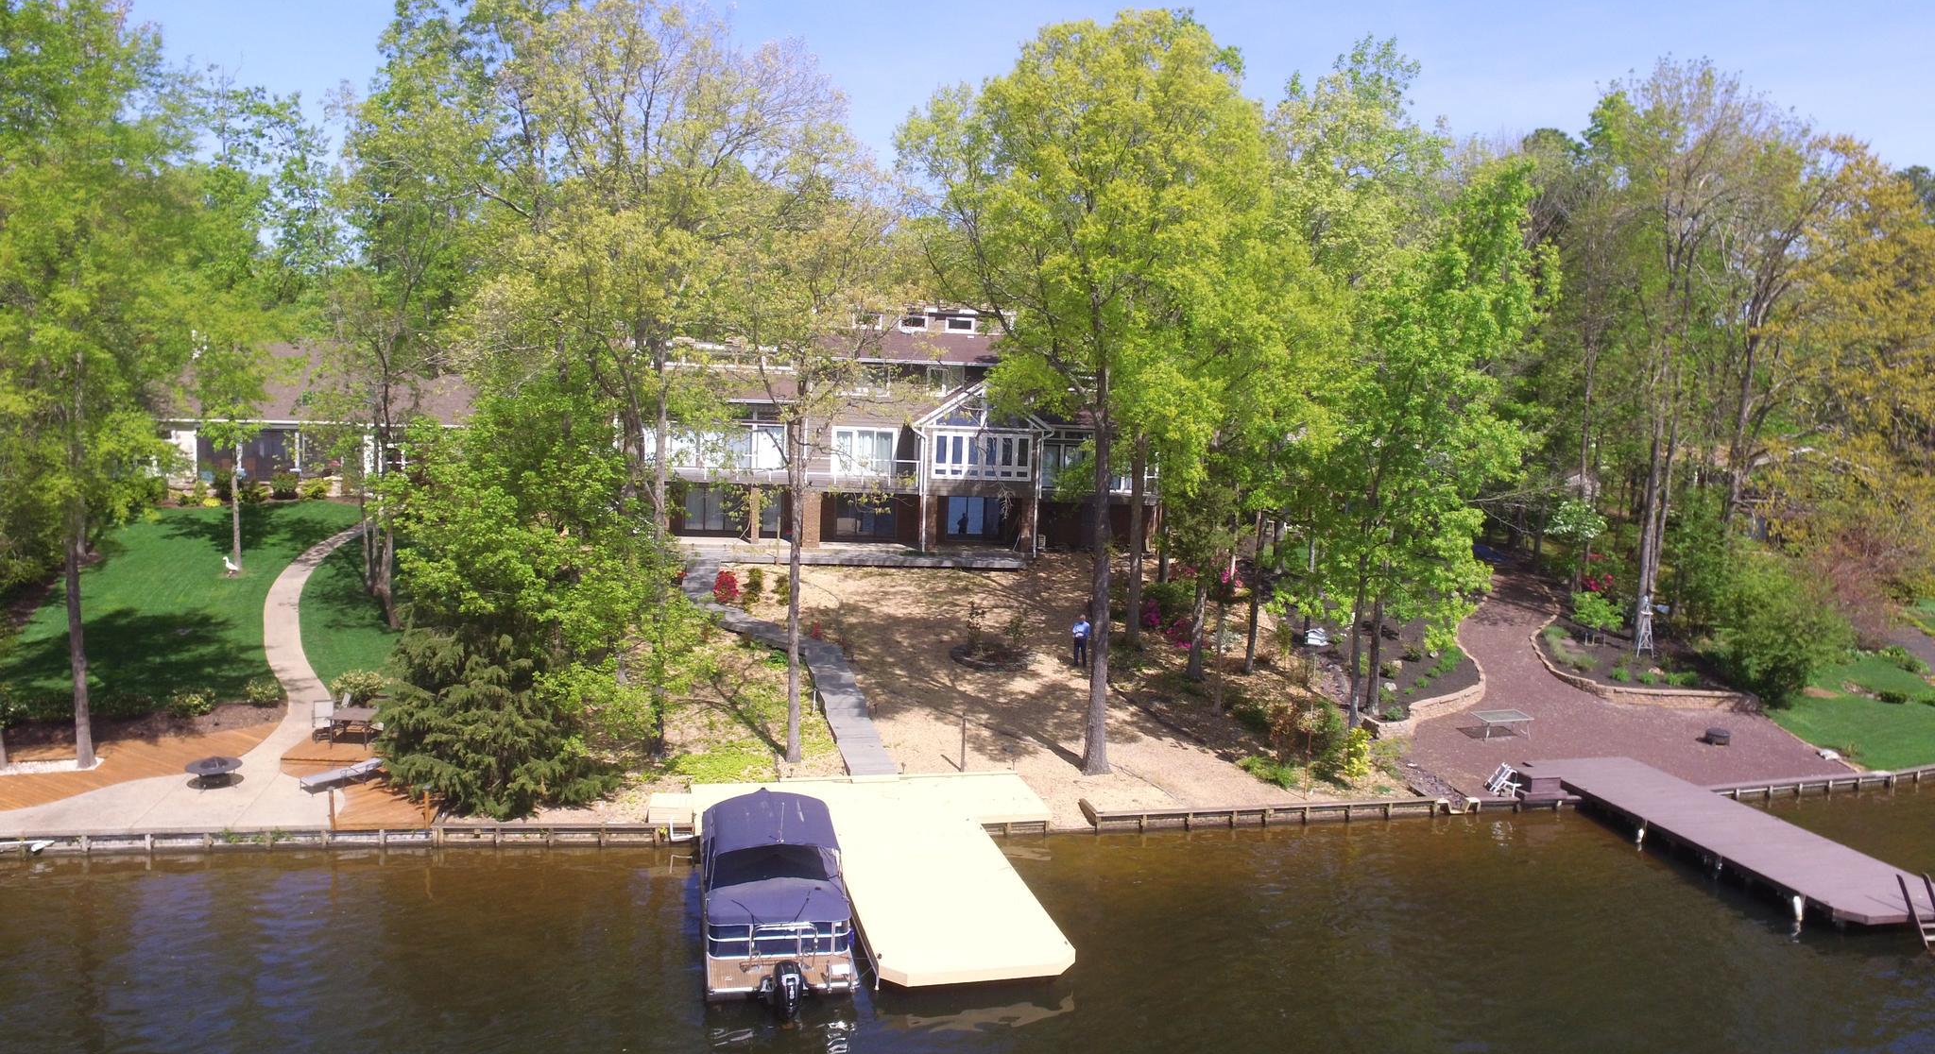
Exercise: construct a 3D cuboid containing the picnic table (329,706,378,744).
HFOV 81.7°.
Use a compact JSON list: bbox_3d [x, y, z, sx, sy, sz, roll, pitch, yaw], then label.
[{"bbox_3d":[-16.429,5.403,30.030,1.050,0.770,1.000,0,8,-10],"label":"picnic table"}]

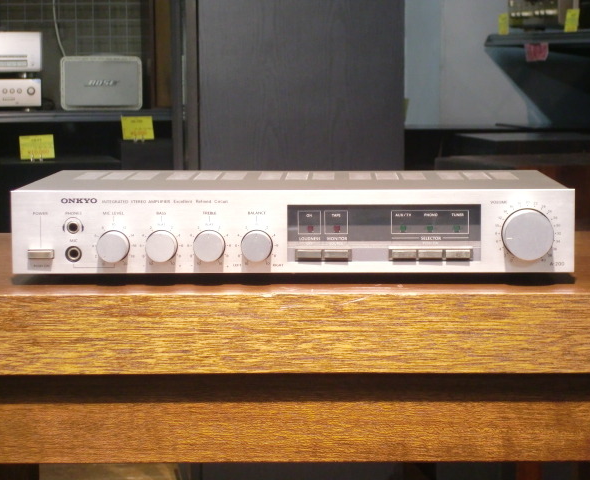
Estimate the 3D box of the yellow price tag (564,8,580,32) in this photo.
[{"bbox_3d":[0.762,-0.604,5.700,0.004,0.064,0.091,7,3,-17],"label":"yellow price tag"}]

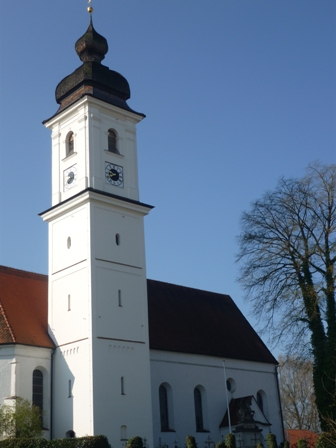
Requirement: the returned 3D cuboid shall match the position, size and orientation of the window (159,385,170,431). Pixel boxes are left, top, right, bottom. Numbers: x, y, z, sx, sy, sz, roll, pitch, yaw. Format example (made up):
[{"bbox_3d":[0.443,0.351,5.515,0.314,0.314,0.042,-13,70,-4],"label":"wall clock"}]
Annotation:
[{"bbox_3d":[-0.333,16.736,61.309,1.073,3.989,0.300,16,-28,-42],"label":"window"}]

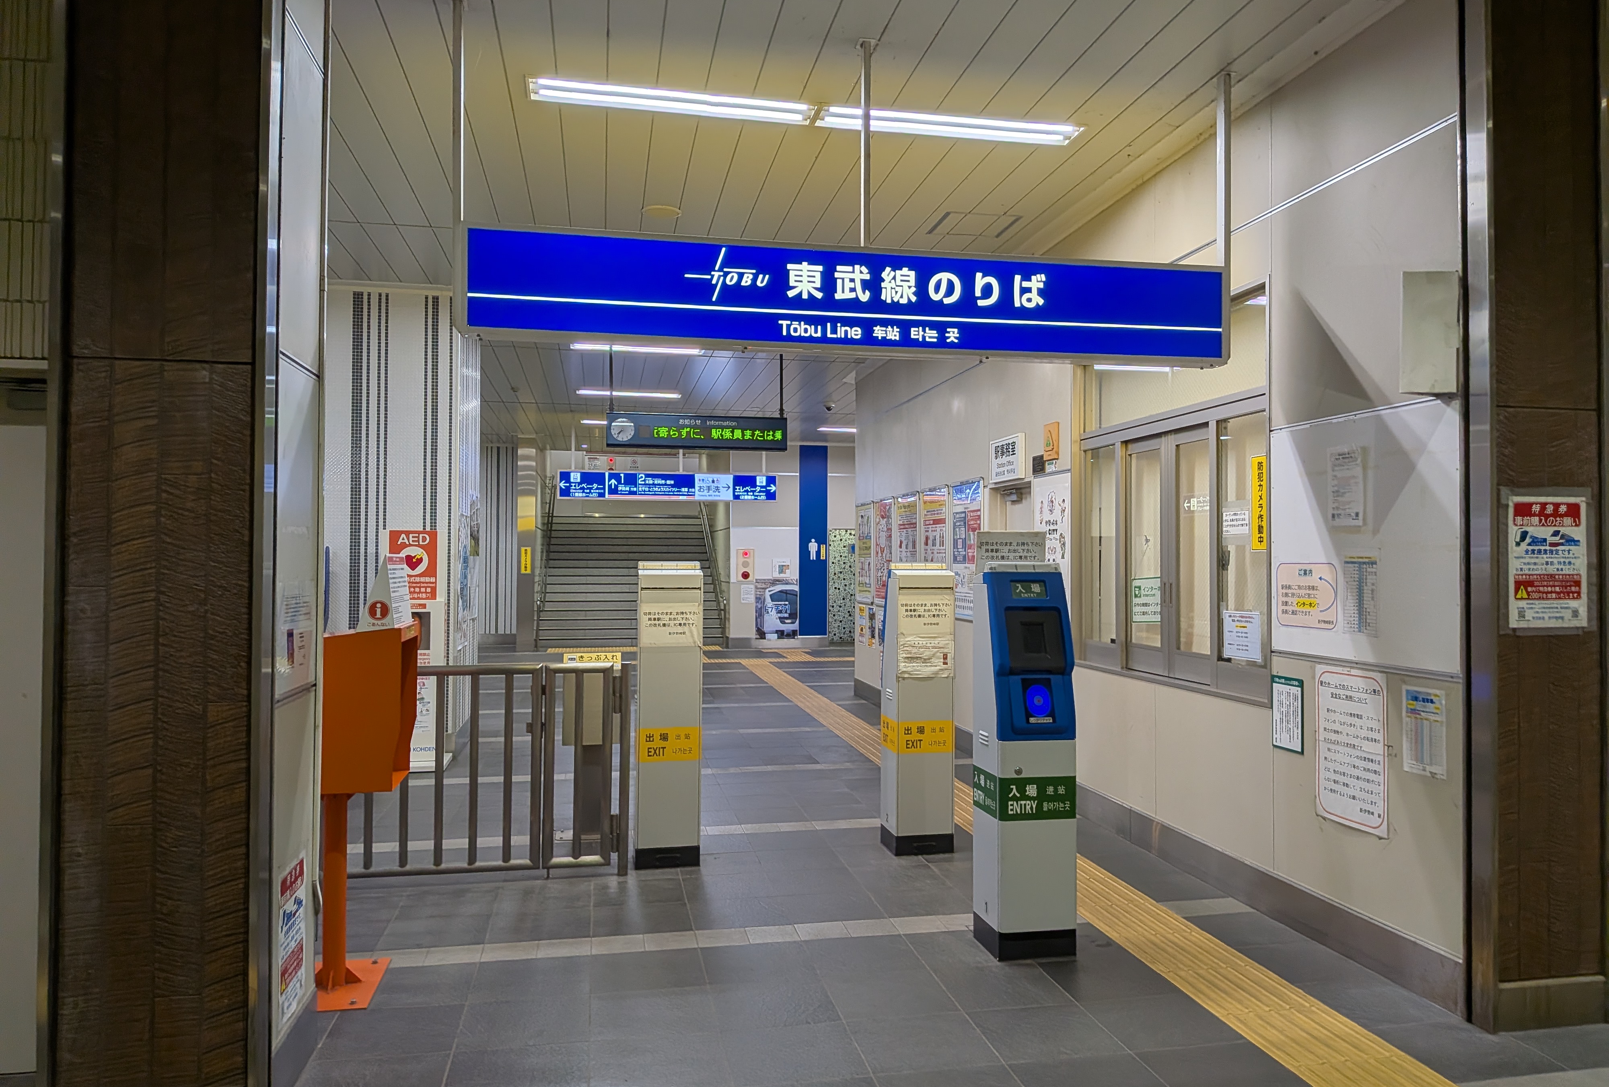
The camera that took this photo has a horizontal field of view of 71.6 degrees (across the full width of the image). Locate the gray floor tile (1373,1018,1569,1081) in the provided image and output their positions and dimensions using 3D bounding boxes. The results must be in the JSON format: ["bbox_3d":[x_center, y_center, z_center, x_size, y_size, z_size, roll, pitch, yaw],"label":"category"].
[{"bbox_3d":[2.053,1.580,3.457,0.400,0.015,0.394,0,-1,-11],"label":"gray floor tile"}]

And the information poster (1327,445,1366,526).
[{"bbox_3d":[2.117,-0.226,4.369,0.010,0.306,0.202,0,-1,-10],"label":"information poster"}]

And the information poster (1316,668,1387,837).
[{"bbox_3d":[2.095,0.784,4.278,0.008,0.600,0.414,0,-1,-10],"label":"information poster"}]

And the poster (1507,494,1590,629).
[{"bbox_3d":[2.452,0.062,3.674,0.295,0.427,0.008,0,-1,-10],"label":"poster"}]

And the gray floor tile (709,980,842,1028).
[{"bbox_3d":[-0.104,1.597,3.844,0.415,0.020,0.385,0,-1,-10],"label":"gray floor tile"}]

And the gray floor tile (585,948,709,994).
[{"bbox_3d":[-0.584,1.601,4.161,0.415,0.020,0.414,0,-1,-10],"label":"gray floor tile"}]

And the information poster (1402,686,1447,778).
[{"bbox_3d":[2.188,0.668,3.947,0.010,0.308,0.205,0,-1,-10],"label":"information poster"}]

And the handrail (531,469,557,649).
[{"bbox_3d":[-4.942,0.176,21.455,0.200,3.366,4.900,0,-1,-10],"label":"handrail"}]

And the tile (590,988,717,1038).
[{"bbox_3d":[-0.512,1.586,3.762,0.408,0.012,0.397,0,-1,-10],"label":"tile"}]

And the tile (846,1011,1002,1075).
[{"bbox_3d":[0.374,1.593,3.540,0.415,0.020,0.385,0,-1,-10],"label":"tile"}]

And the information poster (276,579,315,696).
[{"bbox_3d":[-1.461,0.261,3.217,0.010,0.302,0.418,0,-1,-10],"label":"information poster"}]

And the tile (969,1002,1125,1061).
[{"bbox_3d":[0.788,1.603,3.644,0.412,0.010,0.392,0,-1,-10],"label":"tile"}]

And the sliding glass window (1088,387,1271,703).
[{"bbox_3d":[1.861,0.020,5.758,0.101,1.384,1.882,0,-1,-10],"label":"sliding glass window"}]

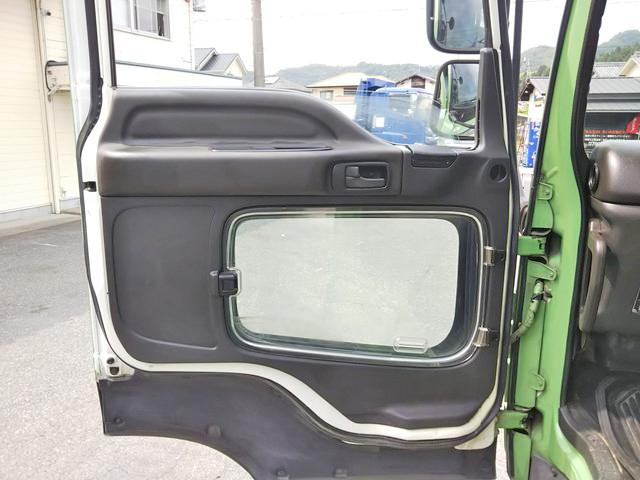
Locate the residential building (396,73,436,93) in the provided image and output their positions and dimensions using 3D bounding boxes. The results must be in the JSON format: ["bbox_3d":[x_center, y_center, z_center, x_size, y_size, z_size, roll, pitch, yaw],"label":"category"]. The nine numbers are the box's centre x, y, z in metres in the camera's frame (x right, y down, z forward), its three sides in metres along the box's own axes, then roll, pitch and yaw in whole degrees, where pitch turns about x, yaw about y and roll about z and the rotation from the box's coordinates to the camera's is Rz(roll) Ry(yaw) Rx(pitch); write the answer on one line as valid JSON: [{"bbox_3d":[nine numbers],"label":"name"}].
[{"bbox_3d":[10.294,-14.266,60.354,5.500,7.200,7.000,-1,12,-5],"label":"residential building"}]

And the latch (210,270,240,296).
[{"bbox_3d":[-0.219,0.101,1.287,0.070,0.063,0.033,0,12,0],"label":"latch"}]

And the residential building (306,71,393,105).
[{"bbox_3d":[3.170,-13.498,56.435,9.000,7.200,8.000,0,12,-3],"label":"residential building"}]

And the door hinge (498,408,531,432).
[{"bbox_3d":[0.492,0.459,1.411,0.086,0.067,0.050,0,12,0],"label":"door hinge"}]

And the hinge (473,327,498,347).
[{"bbox_3d":[0.395,0.230,1.323,0.062,0.051,0.022,0,12,0],"label":"hinge"}]

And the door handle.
[{"bbox_3d":[0.101,-0.142,1.237,0.094,0.053,0.032,0,12,0],"label":"door handle"}]

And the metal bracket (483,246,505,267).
[{"bbox_3d":[0.401,0.038,1.283,0.051,0.048,0.022,0,12,0],"label":"metal bracket"}]

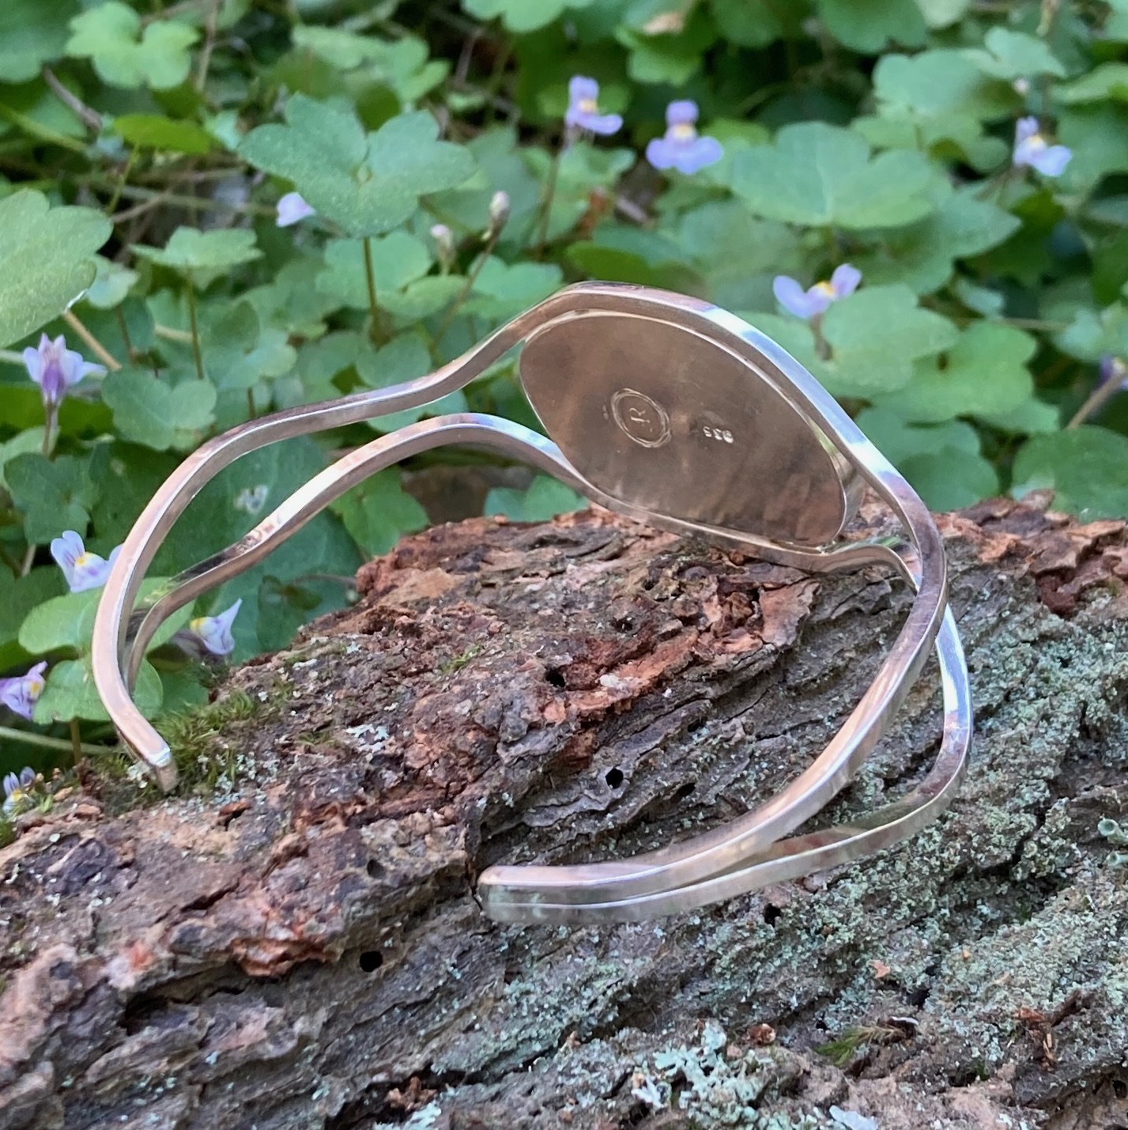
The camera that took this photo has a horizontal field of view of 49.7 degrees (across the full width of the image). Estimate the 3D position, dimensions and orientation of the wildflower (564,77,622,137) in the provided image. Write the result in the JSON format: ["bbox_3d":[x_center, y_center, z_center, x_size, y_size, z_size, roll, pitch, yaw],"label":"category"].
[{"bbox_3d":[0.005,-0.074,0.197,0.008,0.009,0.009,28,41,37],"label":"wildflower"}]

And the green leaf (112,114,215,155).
[{"bbox_3d":[-0.067,-0.072,0.205,0.015,0.002,0.012,-7,30,4],"label":"green leaf"}]

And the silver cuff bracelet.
[{"bbox_3d":[-0.001,0.000,0.092,0.063,0.025,0.060,14,38,24],"label":"silver cuff bracelet"}]

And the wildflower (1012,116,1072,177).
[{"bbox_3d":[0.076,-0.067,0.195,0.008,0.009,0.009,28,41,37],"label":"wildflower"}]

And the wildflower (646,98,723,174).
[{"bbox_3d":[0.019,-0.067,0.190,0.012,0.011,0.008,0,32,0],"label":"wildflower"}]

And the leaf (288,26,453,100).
[{"bbox_3d":[-0.035,-0.091,0.220,0.027,0.004,0.021,7,40,-4],"label":"leaf"}]

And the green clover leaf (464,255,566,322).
[{"bbox_3d":[-0.008,-0.041,0.182,0.016,0.003,0.013,0,47,0],"label":"green clover leaf"}]

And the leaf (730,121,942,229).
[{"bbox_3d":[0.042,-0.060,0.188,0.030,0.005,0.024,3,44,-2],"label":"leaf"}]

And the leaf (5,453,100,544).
[{"bbox_3d":[-0.071,-0.009,0.168,0.013,0.002,0.012,0,77,0],"label":"leaf"}]

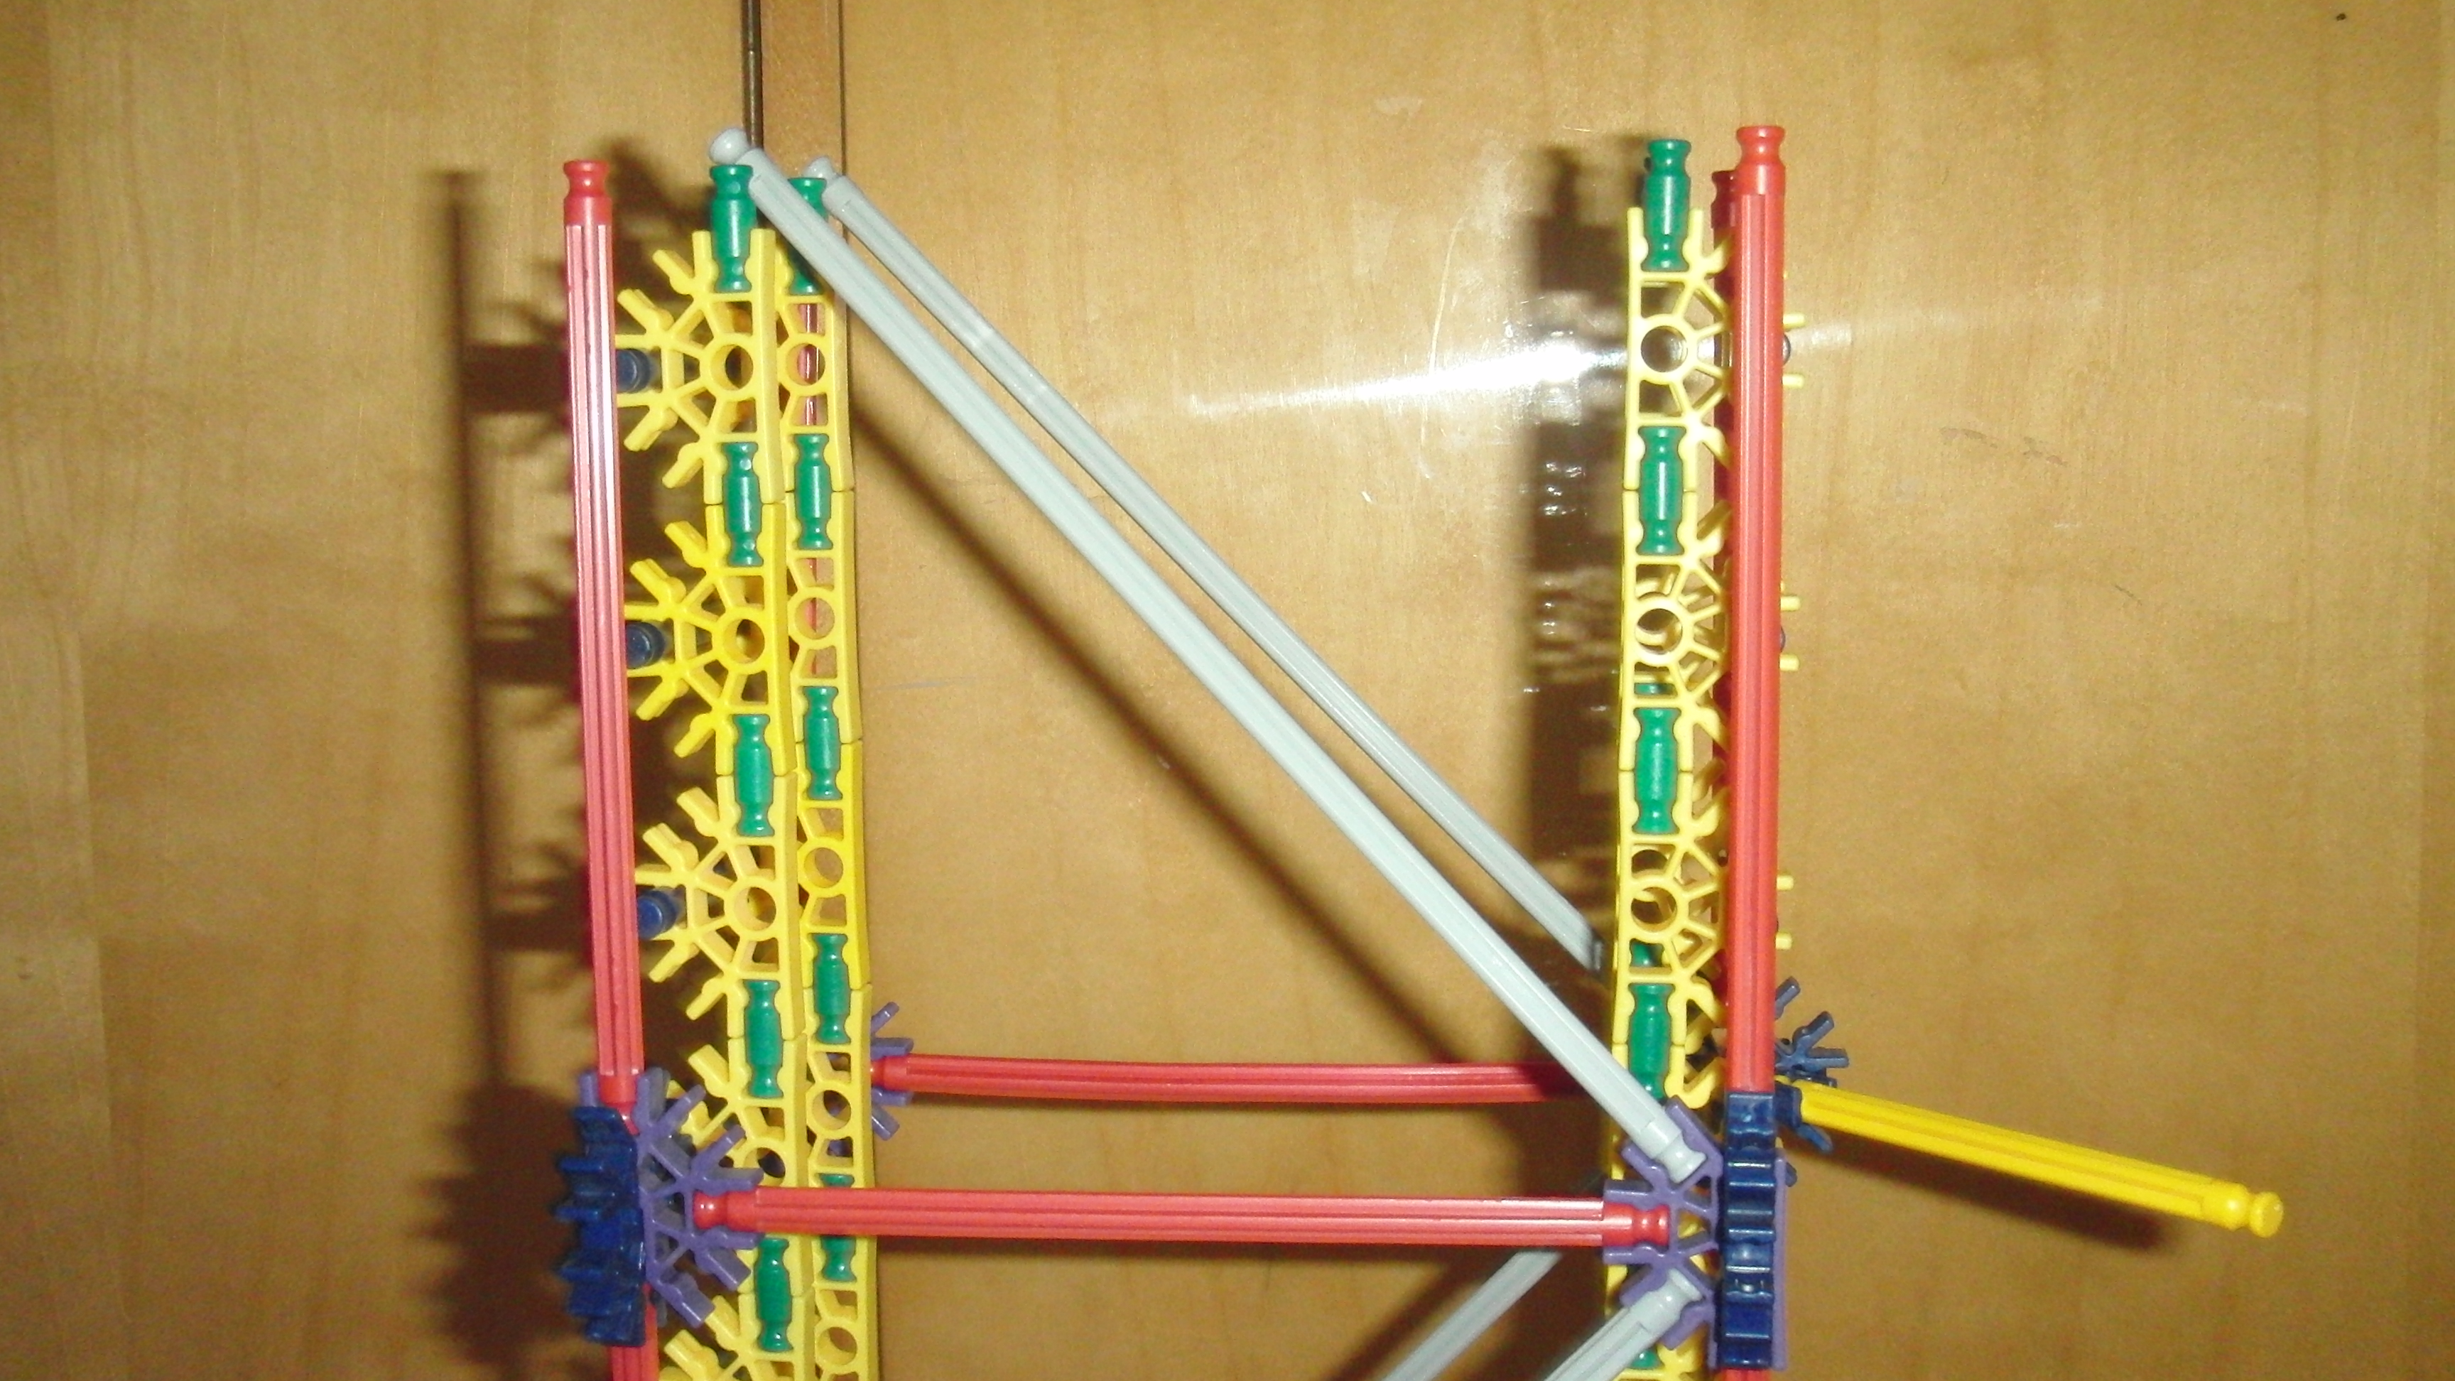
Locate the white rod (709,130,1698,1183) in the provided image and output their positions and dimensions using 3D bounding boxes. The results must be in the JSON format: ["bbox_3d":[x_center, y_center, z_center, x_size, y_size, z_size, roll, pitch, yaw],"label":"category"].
[{"bbox_3d":[-0.006,-0.008,0.360,0.191,0.006,0.006,47,10,8],"label":"white rod"}]

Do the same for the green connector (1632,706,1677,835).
[{"bbox_3d":[0.057,0.011,0.360,0.006,0.017,0.006,0,9,6],"label":"green connector"}]

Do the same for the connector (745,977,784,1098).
[{"bbox_3d":[-0.066,0.049,0.382,0.006,0.017,0.006,0,8,6],"label":"connector"}]

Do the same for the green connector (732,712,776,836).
[{"bbox_3d":[-0.066,0.012,0.377,0.006,0.017,0.006,0,8,6],"label":"green connector"}]

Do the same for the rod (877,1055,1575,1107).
[{"bbox_3d":[0.005,0.062,0.425,0.129,0.006,0.006,0,8,5],"label":"rod"}]

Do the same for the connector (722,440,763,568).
[{"bbox_3d":[-0.067,-0.025,0.372,0.006,0.017,0.006,0,8,6],"label":"connector"}]

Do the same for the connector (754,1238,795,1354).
[{"bbox_3d":[-0.064,0.086,0.384,0.006,0.017,0.006,0,9,6],"label":"connector"}]

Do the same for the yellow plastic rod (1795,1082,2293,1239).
[{"bbox_3d":[0.110,0.065,0.384,0.006,0.006,0.086,-8,9,-37],"label":"yellow plastic rod"}]

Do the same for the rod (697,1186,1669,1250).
[{"bbox_3d":[-0.007,0.069,0.354,0.129,0.006,0.006,0,9,6],"label":"rod"}]

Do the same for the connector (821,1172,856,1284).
[{"bbox_3d":[-0.059,0.082,0.413,0.006,0.017,0.006,0,9,6],"label":"connector"}]

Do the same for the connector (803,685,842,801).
[{"bbox_3d":[-0.061,0.008,0.405,0.006,0.017,0.006,0,8,6],"label":"connector"}]

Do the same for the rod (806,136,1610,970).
[{"bbox_3d":[0.004,-0.012,0.407,0.006,0.189,0.006,-44,7,10],"label":"rod"}]

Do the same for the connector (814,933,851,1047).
[{"bbox_3d":[-0.060,0.045,0.410,0.006,0.017,0.006,0,8,6],"label":"connector"}]

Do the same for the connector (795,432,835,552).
[{"bbox_3d":[-0.060,-0.029,0.396,0.006,0.017,0.006,0,9,6],"label":"connector"}]

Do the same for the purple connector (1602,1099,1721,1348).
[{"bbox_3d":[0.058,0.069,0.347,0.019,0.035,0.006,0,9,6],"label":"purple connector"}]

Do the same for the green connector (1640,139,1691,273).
[{"bbox_3d":[0.057,-0.063,0.349,0.006,0.017,0.006,0,9,6],"label":"green connector"}]

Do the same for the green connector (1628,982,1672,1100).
[{"bbox_3d":[0.058,0.048,0.366,0.006,0.017,0.006,0,9,6],"label":"green connector"}]

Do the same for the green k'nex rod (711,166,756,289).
[{"bbox_3d":[-0.066,-0.062,0.361,0.006,0.017,0.006,0,9,6],"label":"green k'nex rod"}]

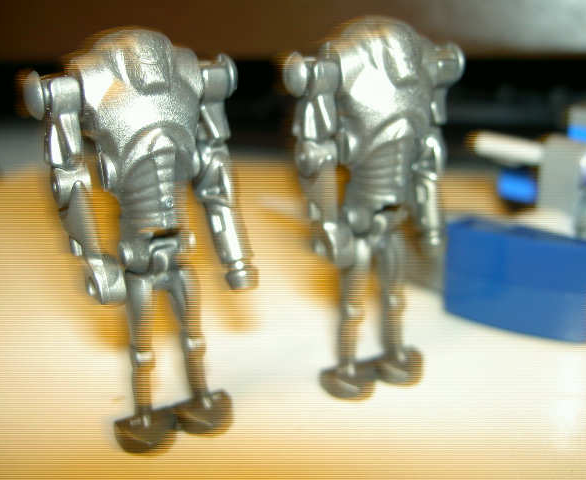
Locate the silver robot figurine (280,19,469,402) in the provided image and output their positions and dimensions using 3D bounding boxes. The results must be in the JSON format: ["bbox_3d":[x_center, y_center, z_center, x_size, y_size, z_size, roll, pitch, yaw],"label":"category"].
[{"bbox_3d":[0.011,-0.003,0.095,0.025,0.050,0.015,-9,17,-20],"label":"silver robot figurine"}]

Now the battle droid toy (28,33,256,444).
[{"bbox_3d":[-0.016,0.001,0.085,0.025,0.050,0.015,-11,18,-25],"label":"battle droid toy"}]

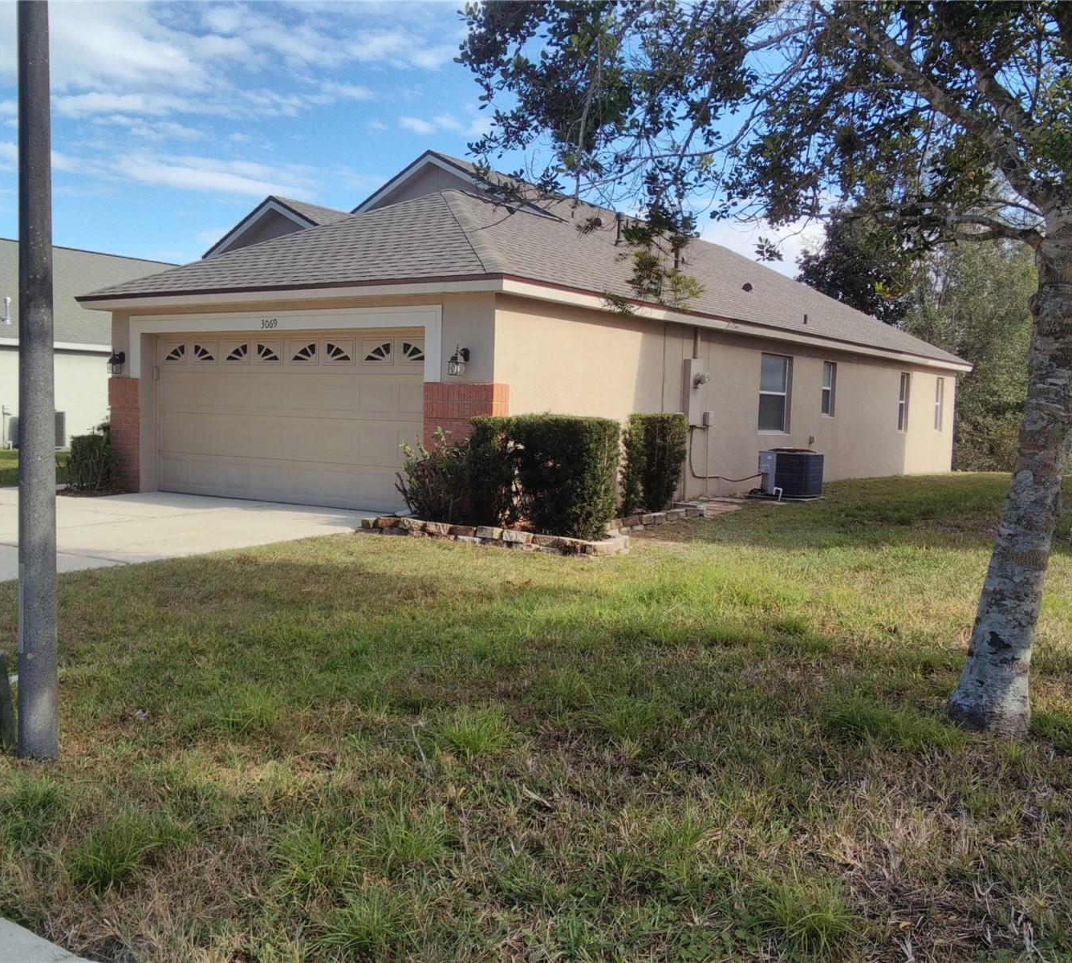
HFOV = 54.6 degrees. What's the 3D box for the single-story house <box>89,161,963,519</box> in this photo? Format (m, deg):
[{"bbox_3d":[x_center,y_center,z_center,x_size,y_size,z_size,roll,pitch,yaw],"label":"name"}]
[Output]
[{"bbox_3d":[0.374,-3.391,22.775,12.800,6.150,21.200,4,5,34],"label":"single-story house"}]

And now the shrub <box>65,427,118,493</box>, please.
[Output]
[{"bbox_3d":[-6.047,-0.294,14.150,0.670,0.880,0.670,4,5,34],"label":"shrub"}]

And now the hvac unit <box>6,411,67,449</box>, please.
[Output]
[{"bbox_3d":[-11.255,-1.153,23.400,0.930,0.850,0.930,4,5,34],"label":"hvac unit"}]

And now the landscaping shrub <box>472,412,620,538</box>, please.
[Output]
[{"bbox_3d":[0.107,-0.086,10.142,1.380,1.180,0.580,4,5,34],"label":"landscaping shrub"}]

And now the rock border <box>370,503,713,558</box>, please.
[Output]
[{"bbox_3d":[0.544,0.428,11.704,2.900,0.220,4.300,4,5,34],"label":"rock border"}]

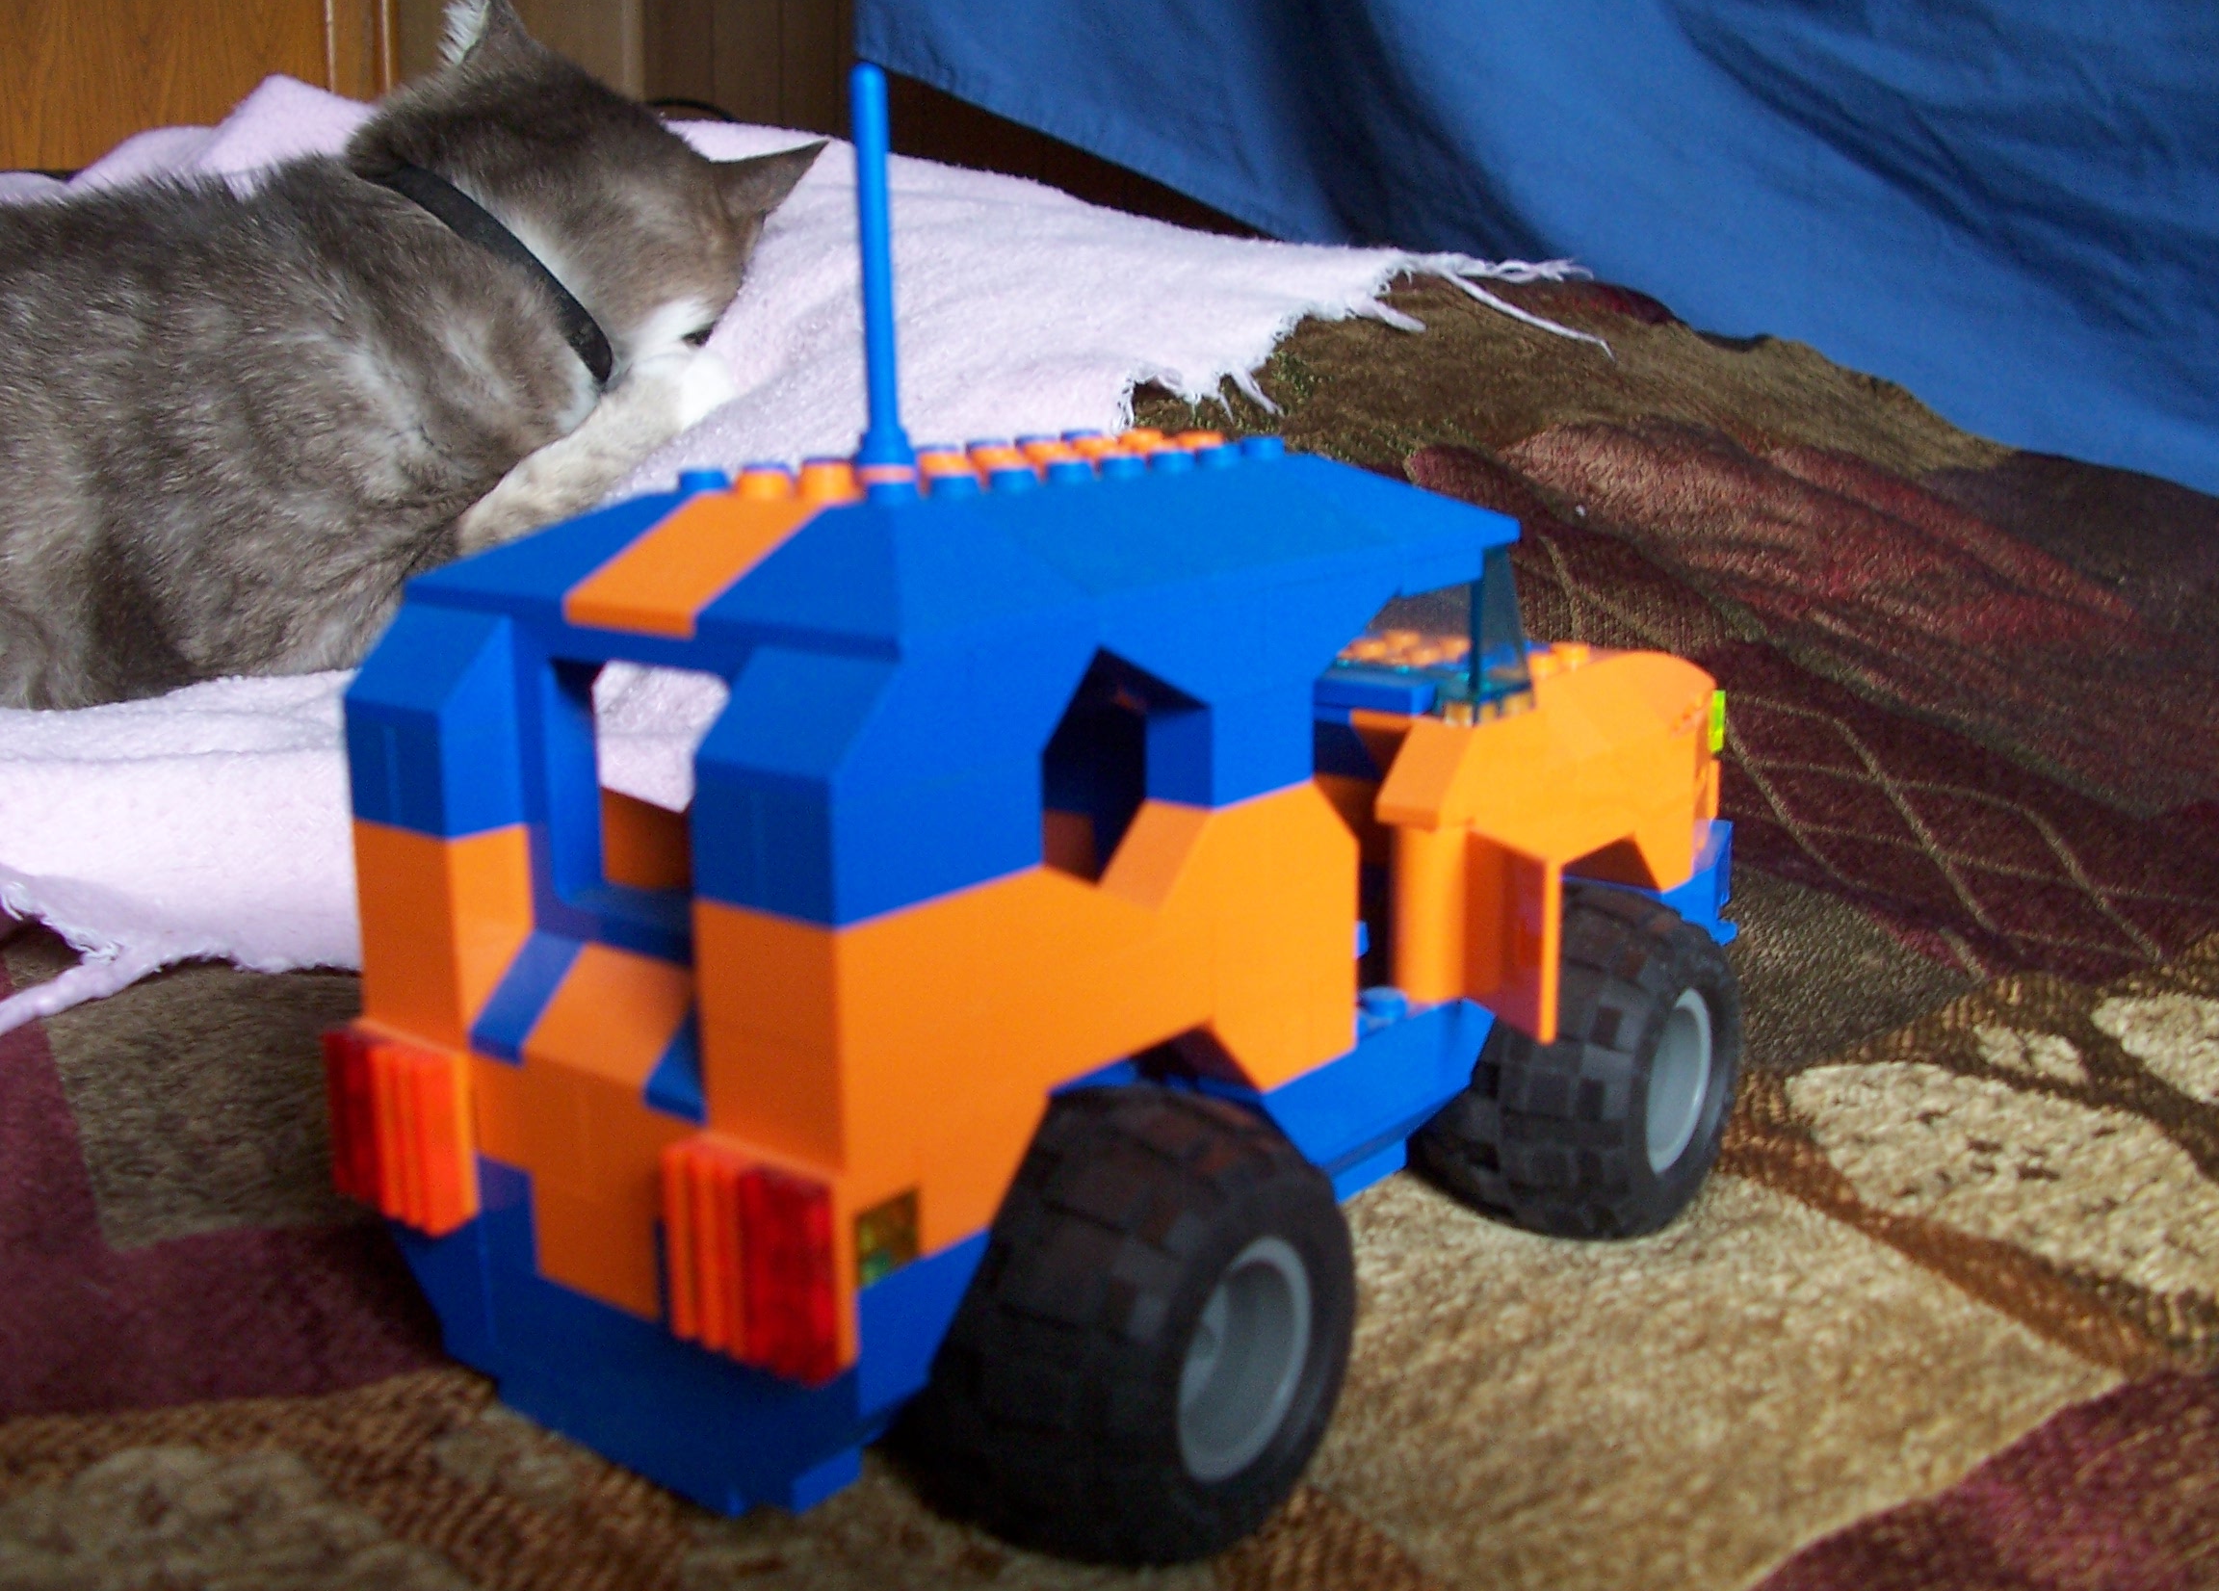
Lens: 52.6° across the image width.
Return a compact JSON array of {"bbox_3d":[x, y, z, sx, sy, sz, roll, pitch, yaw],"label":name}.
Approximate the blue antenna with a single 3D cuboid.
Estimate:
[{"bbox_3d":[-0.022,-0.049,0.213,0.006,0.039,0.006,-1,13,0],"label":"blue antenna"}]

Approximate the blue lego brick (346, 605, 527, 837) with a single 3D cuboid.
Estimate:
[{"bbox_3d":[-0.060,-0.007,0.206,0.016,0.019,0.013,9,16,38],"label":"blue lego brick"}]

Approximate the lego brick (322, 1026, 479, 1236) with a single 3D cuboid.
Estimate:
[{"bbox_3d":[-0.065,0.030,0.207,0.016,0.016,0.005,9,16,38],"label":"lego brick"}]

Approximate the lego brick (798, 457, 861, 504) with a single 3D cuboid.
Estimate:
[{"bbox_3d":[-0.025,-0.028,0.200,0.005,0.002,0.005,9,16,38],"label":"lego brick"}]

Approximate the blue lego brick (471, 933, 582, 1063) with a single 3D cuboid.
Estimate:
[{"bbox_3d":[-0.050,0.017,0.204,0.008,0.010,0.015,9,16,38],"label":"blue lego brick"}]

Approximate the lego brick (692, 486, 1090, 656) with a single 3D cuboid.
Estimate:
[{"bbox_3d":[-0.018,-0.019,0.185,0.024,0.010,0.024,9,16,38],"label":"lego brick"}]

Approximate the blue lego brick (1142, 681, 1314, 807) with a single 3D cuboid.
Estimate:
[{"bbox_3d":[0.011,-0.005,0.212,0.008,0.010,0.016,9,16,38],"label":"blue lego brick"}]

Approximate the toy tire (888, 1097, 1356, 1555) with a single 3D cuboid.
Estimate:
[{"bbox_3d":[0.001,0.048,0.208,0.029,0.043,0.043,9,16,38],"label":"toy tire"}]

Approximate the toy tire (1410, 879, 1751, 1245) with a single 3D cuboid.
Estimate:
[{"bbox_3d":[0.057,0.032,0.273,0.028,0.043,0.043,9,16,38],"label":"toy tire"}]

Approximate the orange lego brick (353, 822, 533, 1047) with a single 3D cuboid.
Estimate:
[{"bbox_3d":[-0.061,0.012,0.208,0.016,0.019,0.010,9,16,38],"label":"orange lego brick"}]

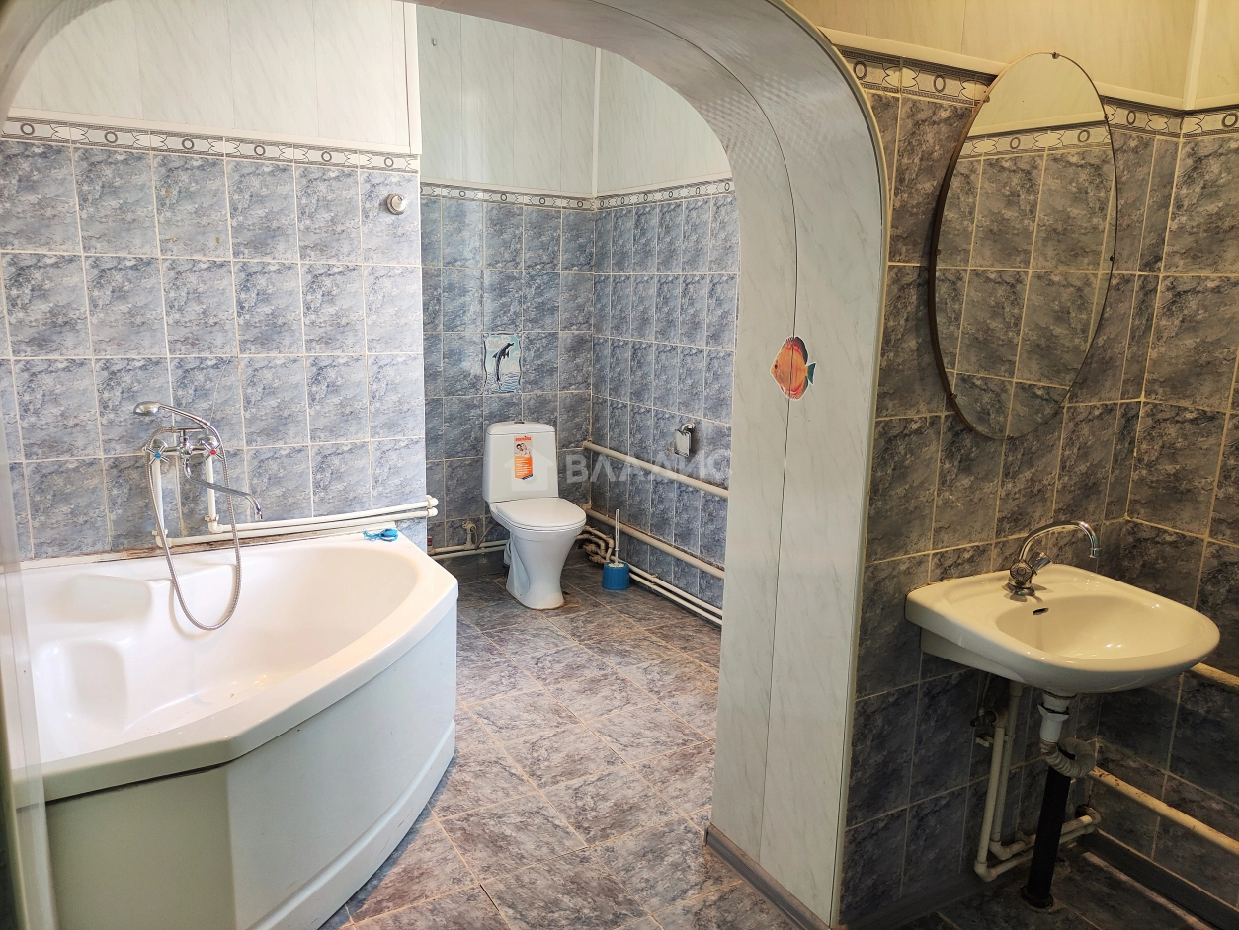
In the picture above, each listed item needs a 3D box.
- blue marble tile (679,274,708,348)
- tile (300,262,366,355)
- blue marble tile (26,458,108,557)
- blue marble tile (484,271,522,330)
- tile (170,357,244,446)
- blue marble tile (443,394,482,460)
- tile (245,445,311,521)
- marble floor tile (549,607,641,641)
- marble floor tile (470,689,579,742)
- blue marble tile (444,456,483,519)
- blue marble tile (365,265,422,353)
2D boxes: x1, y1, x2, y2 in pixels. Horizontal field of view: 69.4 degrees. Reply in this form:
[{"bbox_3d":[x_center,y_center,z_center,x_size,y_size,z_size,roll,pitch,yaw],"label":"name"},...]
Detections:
[{"bbox_3d":[0.322,-0.660,3.834,0.010,0.300,0.200,-5,13,-30],"label":"blue marble tile"},{"bbox_3d":[-0.957,-0.523,3.001,0.200,0.300,0.010,-5,13,-27],"label":"tile"},{"bbox_3d":[-1.687,0.131,2.742,0.200,0.300,0.010,-5,13,-28],"label":"blue marble tile"},{"bbox_3d":[-0.566,-0.794,4.347,0.200,0.300,0.010,-5,13,-28],"label":"blue marble tile"},{"bbox_3d":[-1.322,-0.197,2.873,0.200,0.300,0.010,-5,13,-27],"label":"tile"},{"bbox_3d":[-0.756,-0.183,4.368,0.200,0.300,0.010,-5,13,-28],"label":"blue marble tile"},{"bbox_3d":[-1.149,0.086,3.024,0.200,0.300,0.010,-5,13,-28],"label":"tile"},{"bbox_3d":[-0.106,0.689,3.817,0.300,0.010,0.300,-5,13,-30],"label":"marble floor tile"},{"bbox_3d":[-0.320,0.854,3.037,0.300,0.010,0.300,-5,13,-29],"label":"marble floor tile"},{"bbox_3d":[-0.769,0.109,4.458,0.200,0.300,0.010,-5,13,-27],"label":"blue marble tile"},{"bbox_3d":[-0.783,-0.538,3.100,0.200,0.300,0.010,-5,13,-29],"label":"blue marble tile"}]

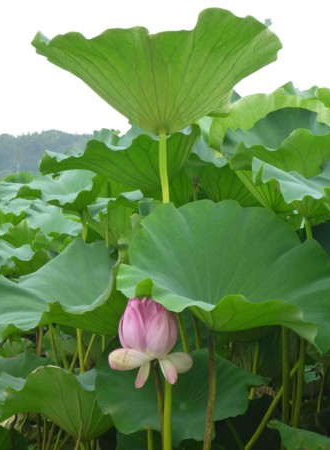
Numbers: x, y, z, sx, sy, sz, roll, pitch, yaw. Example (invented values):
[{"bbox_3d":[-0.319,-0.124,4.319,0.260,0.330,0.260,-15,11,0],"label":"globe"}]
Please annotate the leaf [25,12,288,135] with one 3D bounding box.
[{"bbox_3d":[-0.016,-0.283,1.920,0.455,0.230,0.370,0,3,0],"label":"leaf"}]

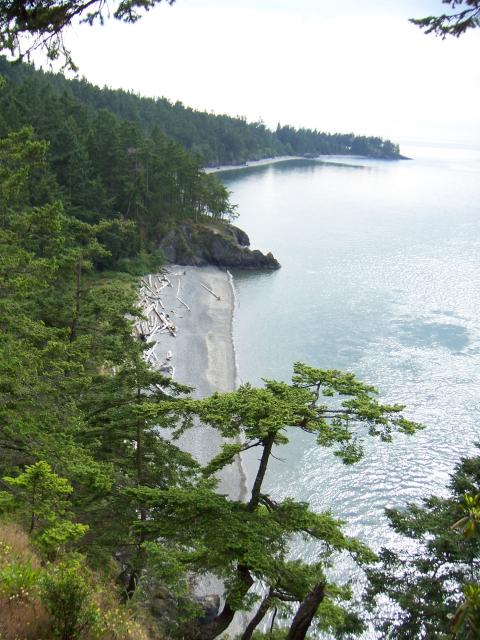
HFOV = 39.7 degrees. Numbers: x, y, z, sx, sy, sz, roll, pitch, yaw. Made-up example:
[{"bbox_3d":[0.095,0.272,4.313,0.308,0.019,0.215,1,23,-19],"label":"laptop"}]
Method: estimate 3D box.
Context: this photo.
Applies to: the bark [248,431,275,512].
[{"bbox_3d":[0.404,2.785,12.185,0.183,1.606,0.183,12,14,-3],"label":"bark"}]

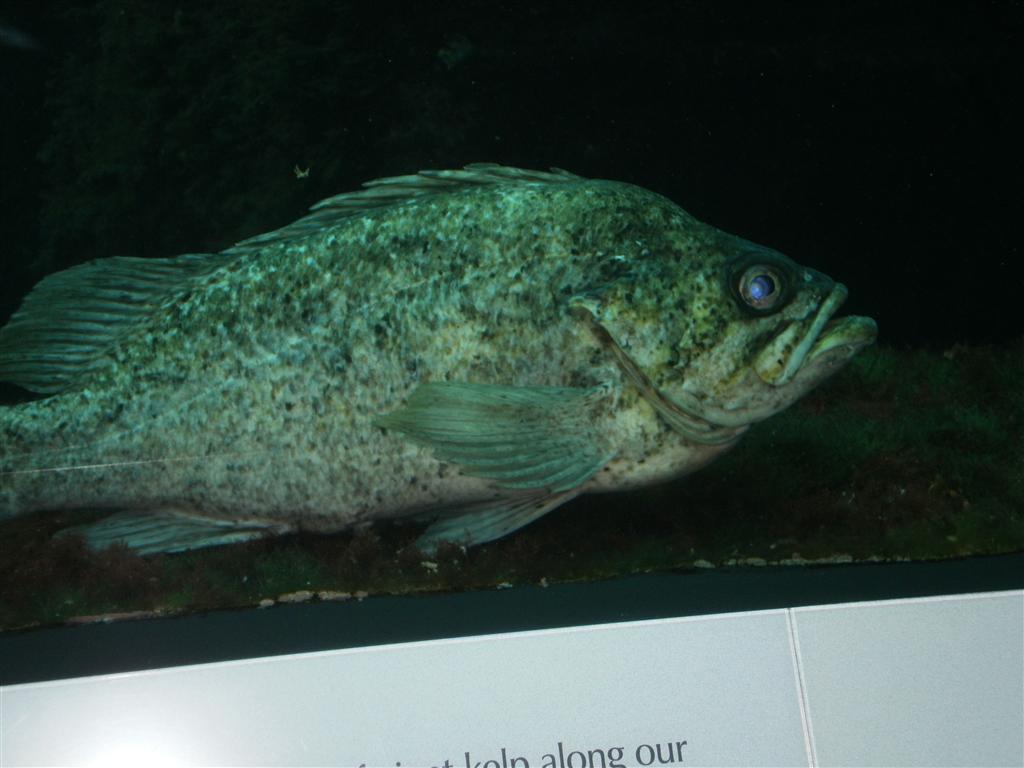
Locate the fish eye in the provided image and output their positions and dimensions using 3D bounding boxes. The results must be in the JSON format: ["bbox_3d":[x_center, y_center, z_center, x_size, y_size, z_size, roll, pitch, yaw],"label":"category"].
[{"bbox_3d":[0.118,-0.045,1.030,0.021,0.021,0.013,-7,7,-9],"label":"fish eye"}]

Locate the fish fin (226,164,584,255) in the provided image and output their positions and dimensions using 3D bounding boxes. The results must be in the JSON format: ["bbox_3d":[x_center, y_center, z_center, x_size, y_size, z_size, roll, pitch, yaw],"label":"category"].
[{"bbox_3d":[-0.053,-0.085,1.060,0.178,0.023,0.015,-10,7,0],"label":"fish fin"}]

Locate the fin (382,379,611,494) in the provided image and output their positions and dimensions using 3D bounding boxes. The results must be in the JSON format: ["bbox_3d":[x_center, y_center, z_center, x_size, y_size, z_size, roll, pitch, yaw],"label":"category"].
[{"bbox_3d":[-0.008,0.025,1.020,0.112,0.048,0.030,-2,9,7],"label":"fin"}]

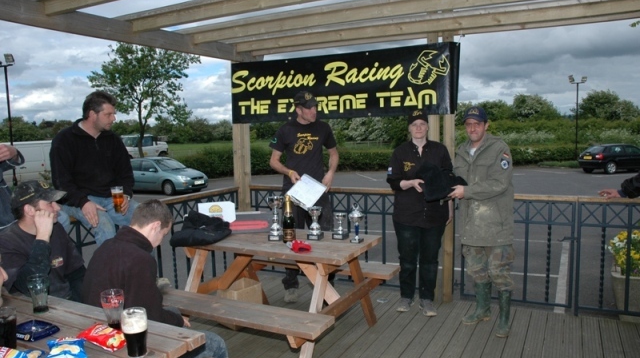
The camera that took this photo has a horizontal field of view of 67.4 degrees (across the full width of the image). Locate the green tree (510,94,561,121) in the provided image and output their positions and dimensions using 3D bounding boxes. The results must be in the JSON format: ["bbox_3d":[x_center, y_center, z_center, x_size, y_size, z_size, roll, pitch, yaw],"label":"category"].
[{"bbox_3d":[18.876,-4.403,42.074,4.600,5.600,4.400,1,4,24],"label":"green tree"}]

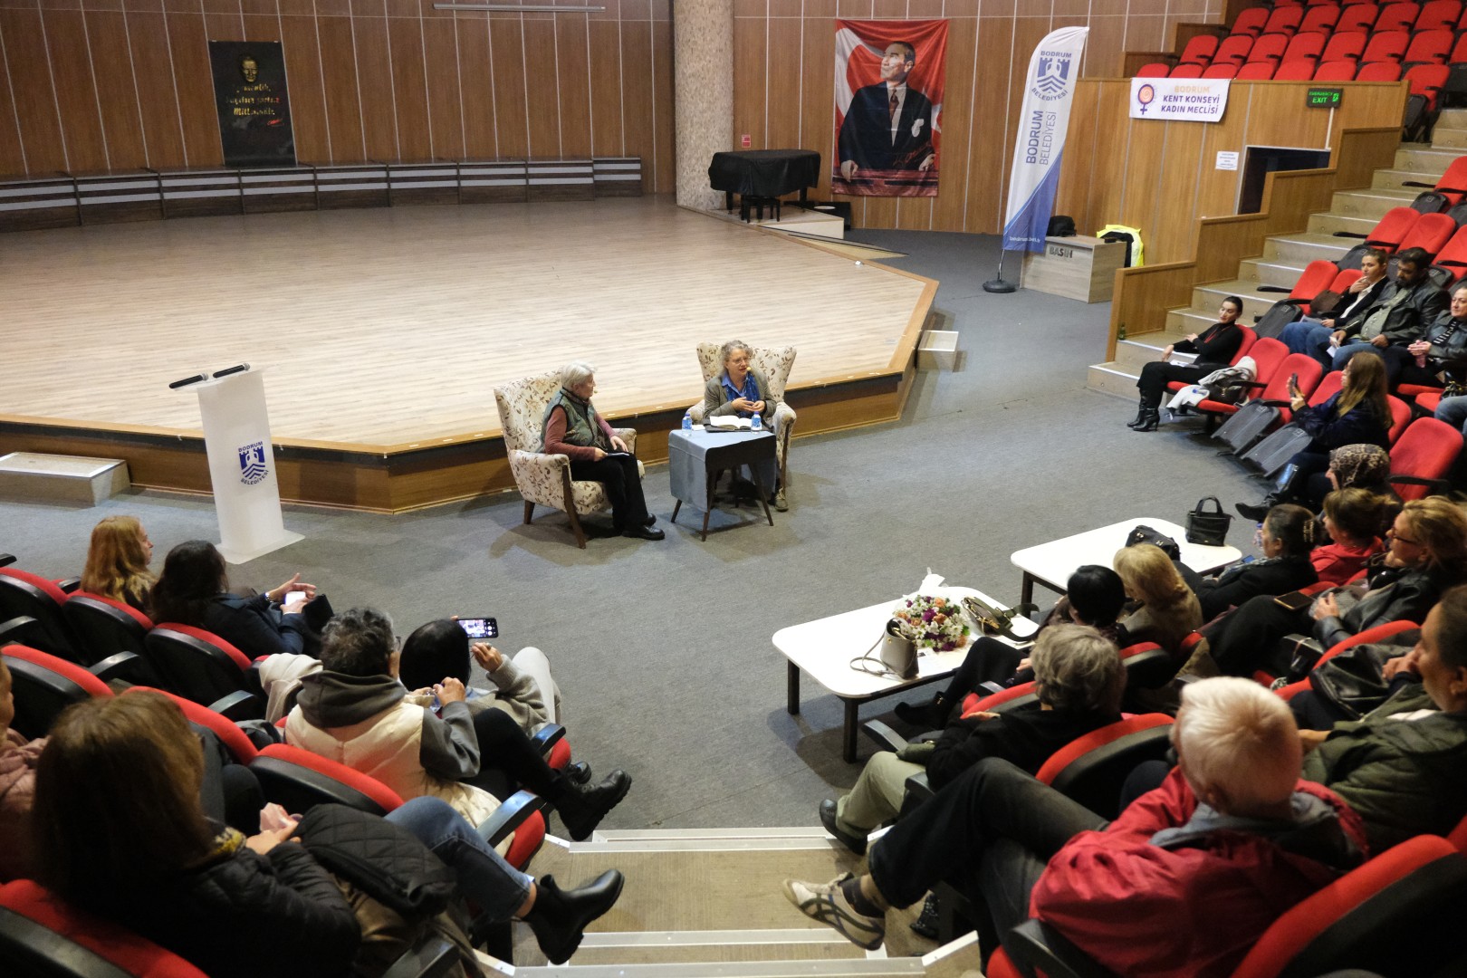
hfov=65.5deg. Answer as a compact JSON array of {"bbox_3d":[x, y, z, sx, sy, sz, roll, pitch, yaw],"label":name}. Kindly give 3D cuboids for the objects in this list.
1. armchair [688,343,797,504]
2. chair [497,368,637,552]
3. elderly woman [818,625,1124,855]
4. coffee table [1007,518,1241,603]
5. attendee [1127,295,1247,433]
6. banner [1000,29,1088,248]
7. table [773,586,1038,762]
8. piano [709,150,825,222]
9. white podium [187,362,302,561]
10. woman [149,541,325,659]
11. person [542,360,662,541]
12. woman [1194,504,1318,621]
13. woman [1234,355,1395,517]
[{"bbox_3d":[0.101,-0.518,8.498,0.770,1.020,0.800,3,19,7],"label":"armchair"},{"bbox_3d":[-1.117,-0.233,7.889,0.770,1.000,0.740,13,23,32],"label":"chair"},{"bbox_3d":[0.675,0.809,3.801,0.540,1.160,1.030,-12,23,-32],"label":"elderly woman"},{"bbox_3d":[2.230,0.566,6.521,1.265,0.401,0.729,-11,22,-29],"label":"coffee table"},{"bbox_3d":[3.972,-1.104,9.965,0.880,1.180,0.520,-1,19,-3],"label":"attendee"},{"bbox_3d":[4.441,-4.931,16.254,0.970,3.085,0.145,6,20,15],"label":"banner"},{"bbox_3d":[0.855,0.899,5.555,1.265,0.401,0.729,-10,22,-27],"label":"table"},{"bbox_3d":[0.568,-5.744,21.631,2.000,1.116,1.395,-9,21,-25],"label":"piano"},{"bbox_3d":[-3.150,-0.178,7.300,0.400,1.150,0.560,10,21,26],"label":"white podium"},{"bbox_3d":[-1.881,0.654,4.841,0.540,1.190,0.860,11,22,28],"label":"woman"},{"bbox_3d":[-0.891,-0.288,7.805,0.840,1.160,0.540,10,21,25],"label":"person"},{"bbox_3d":[2.365,0.514,5.536,0.560,1.160,0.920,-11,23,-29],"label":"woman"},{"bbox_3d":[3.971,-0.356,7.790,0.900,1.190,0.550,1,19,2],"label":"woman"}]

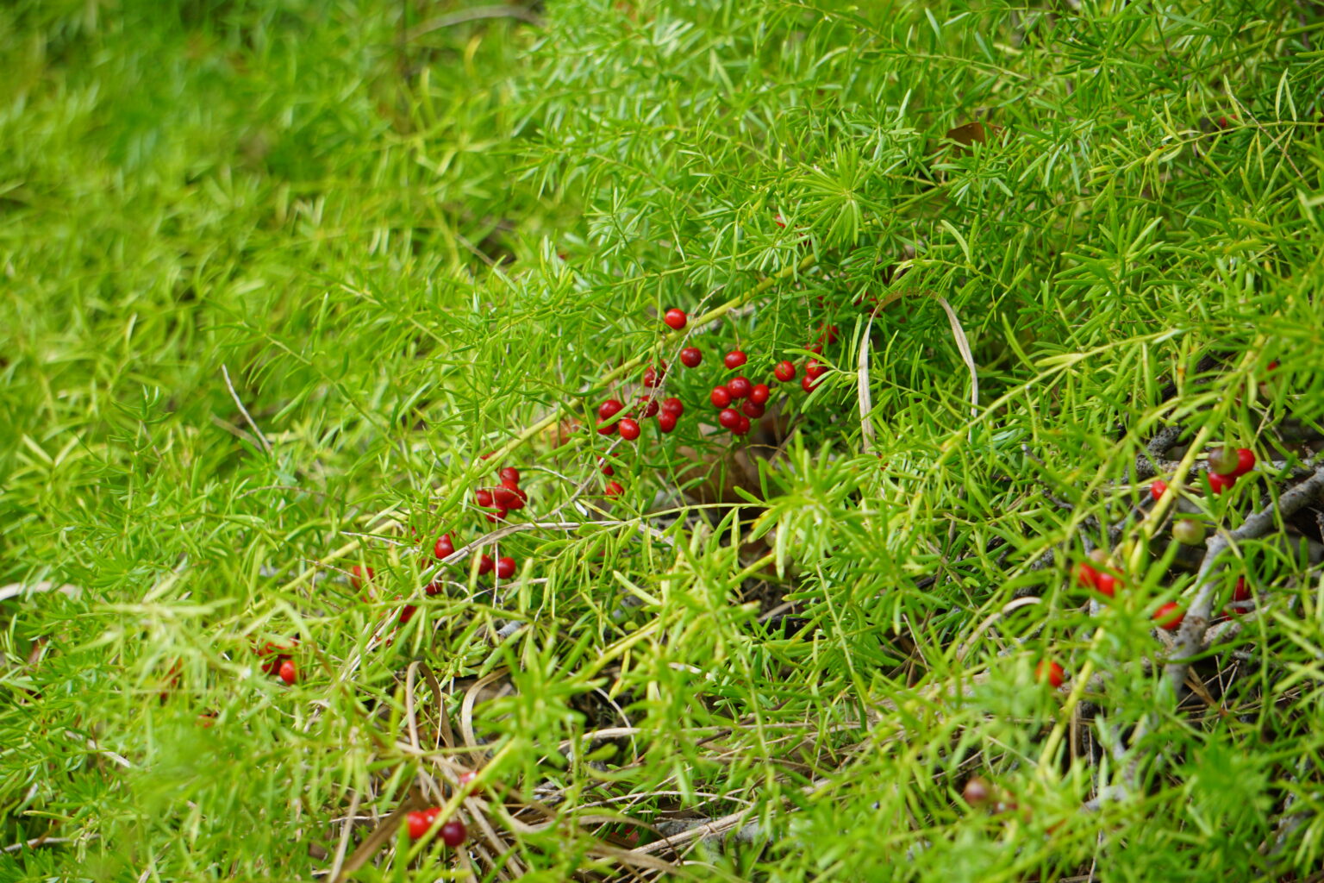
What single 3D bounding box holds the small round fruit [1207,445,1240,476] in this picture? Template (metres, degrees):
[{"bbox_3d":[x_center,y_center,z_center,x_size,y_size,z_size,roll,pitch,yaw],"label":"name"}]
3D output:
[{"bbox_3d":[0.176,0.006,2.110,0.009,0.009,0.009,0,33,0],"label":"small round fruit"}]

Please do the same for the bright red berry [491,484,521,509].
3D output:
[{"bbox_3d":[-0.051,0.018,2.180,0.007,0.007,0.007,0,33,0],"label":"bright red berry"}]

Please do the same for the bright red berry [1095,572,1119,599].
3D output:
[{"bbox_3d":[0.137,0.045,2.080,0.007,0.007,0.007,0,33,0],"label":"bright red berry"}]

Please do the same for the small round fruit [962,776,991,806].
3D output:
[{"bbox_3d":[0.094,0.105,2.020,0.008,0.008,0.008,0,33,0],"label":"small round fruit"}]

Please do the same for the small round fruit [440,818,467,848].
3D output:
[{"bbox_3d":[-0.063,0.118,2.030,0.007,0.007,0.007,0,33,0],"label":"small round fruit"}]

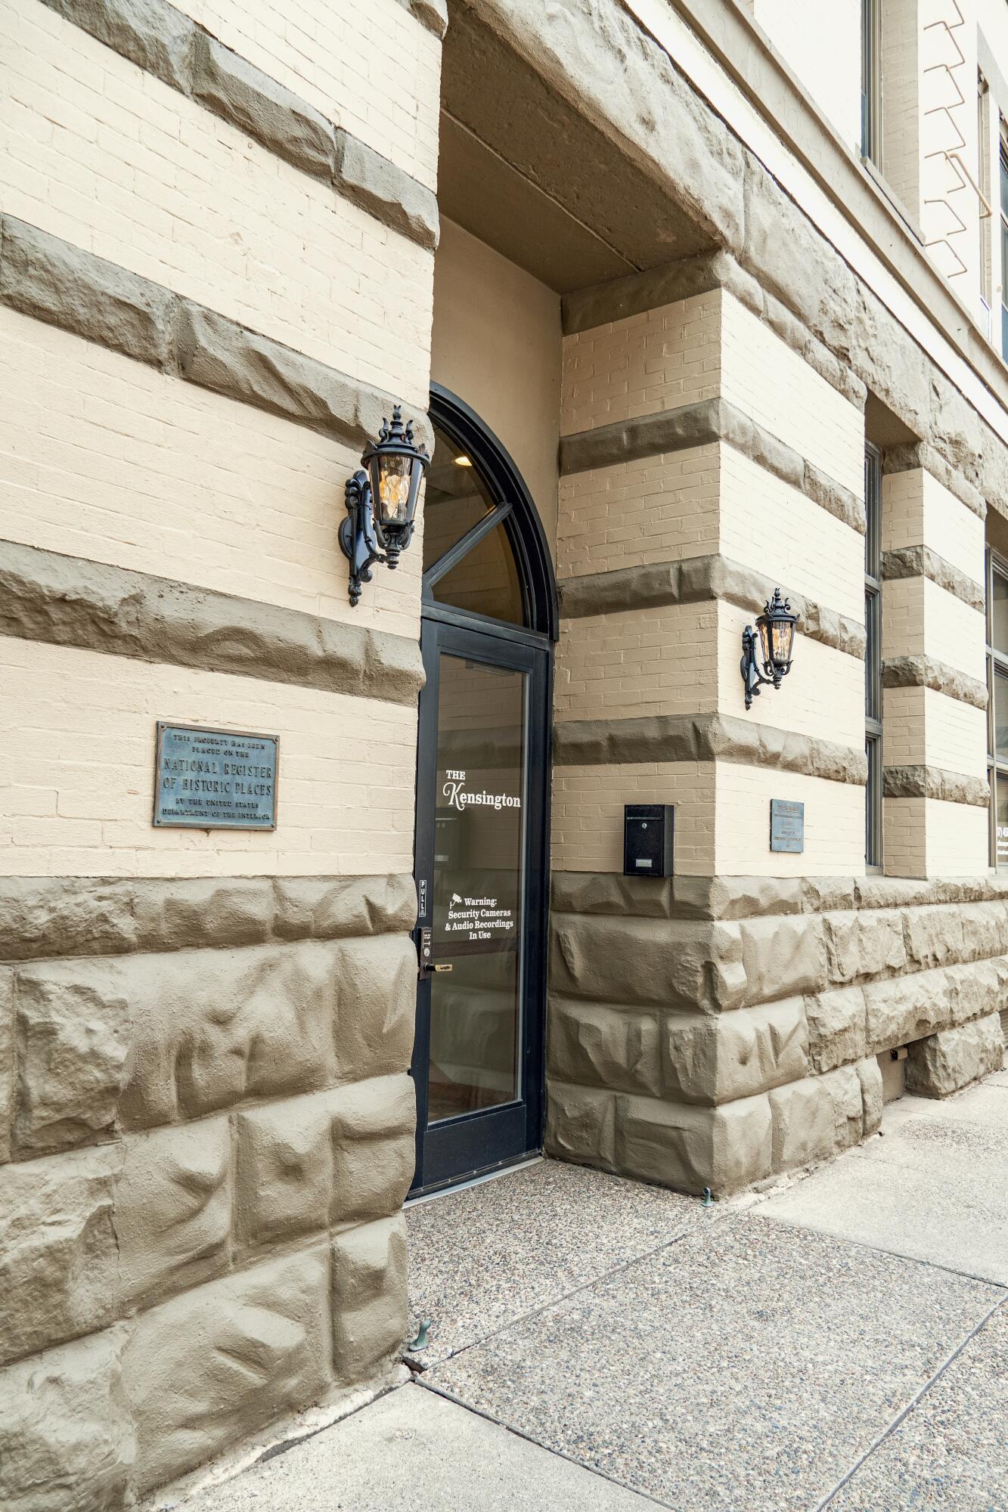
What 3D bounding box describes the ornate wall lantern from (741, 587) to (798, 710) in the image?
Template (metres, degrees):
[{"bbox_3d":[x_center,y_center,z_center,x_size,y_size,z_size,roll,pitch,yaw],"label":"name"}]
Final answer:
[{"bbox_3d":[1.250,-0.499,5.299,0.272,0.566,0.203,-2,-6,38],"label":"ornate wall lantern"}]

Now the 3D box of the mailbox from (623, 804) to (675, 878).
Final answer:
[{"bbox_3d":[0.672,0.394,5.245,0.214,0.326,0.086,-2,-6,38],"label":"mailbox"}]

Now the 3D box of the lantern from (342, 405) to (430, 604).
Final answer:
[{"bbox_3d":[-0.340,-0.720,3.246,0.272,0.566,0.203,-2,-6,38],"label":"lantern"}]

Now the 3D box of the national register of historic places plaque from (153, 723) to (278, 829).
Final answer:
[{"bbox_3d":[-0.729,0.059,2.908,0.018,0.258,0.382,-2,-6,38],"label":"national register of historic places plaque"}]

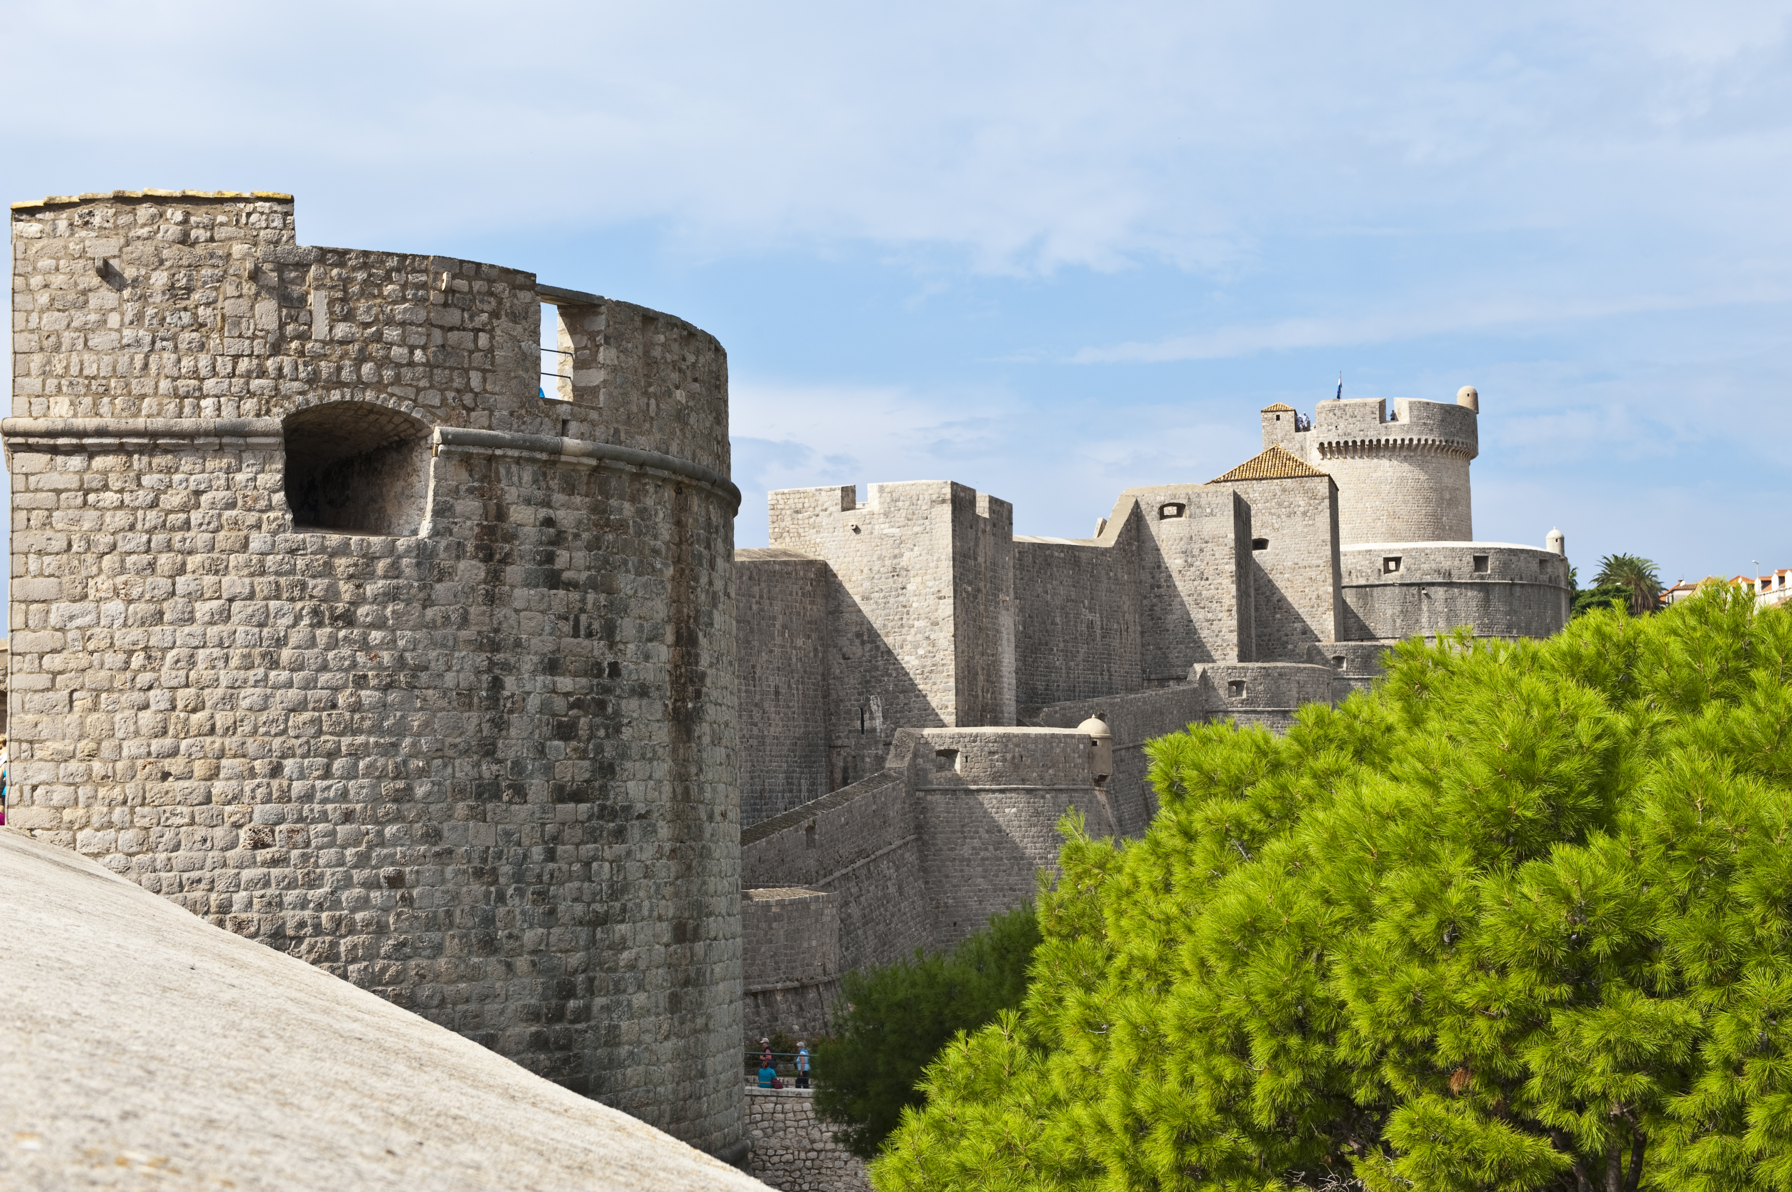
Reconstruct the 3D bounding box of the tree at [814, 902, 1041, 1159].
[{"bbox_3d":[1.580,10.960,64.000,7.200,7.600,6.800,-1,-4,1],"label":"tree"}]

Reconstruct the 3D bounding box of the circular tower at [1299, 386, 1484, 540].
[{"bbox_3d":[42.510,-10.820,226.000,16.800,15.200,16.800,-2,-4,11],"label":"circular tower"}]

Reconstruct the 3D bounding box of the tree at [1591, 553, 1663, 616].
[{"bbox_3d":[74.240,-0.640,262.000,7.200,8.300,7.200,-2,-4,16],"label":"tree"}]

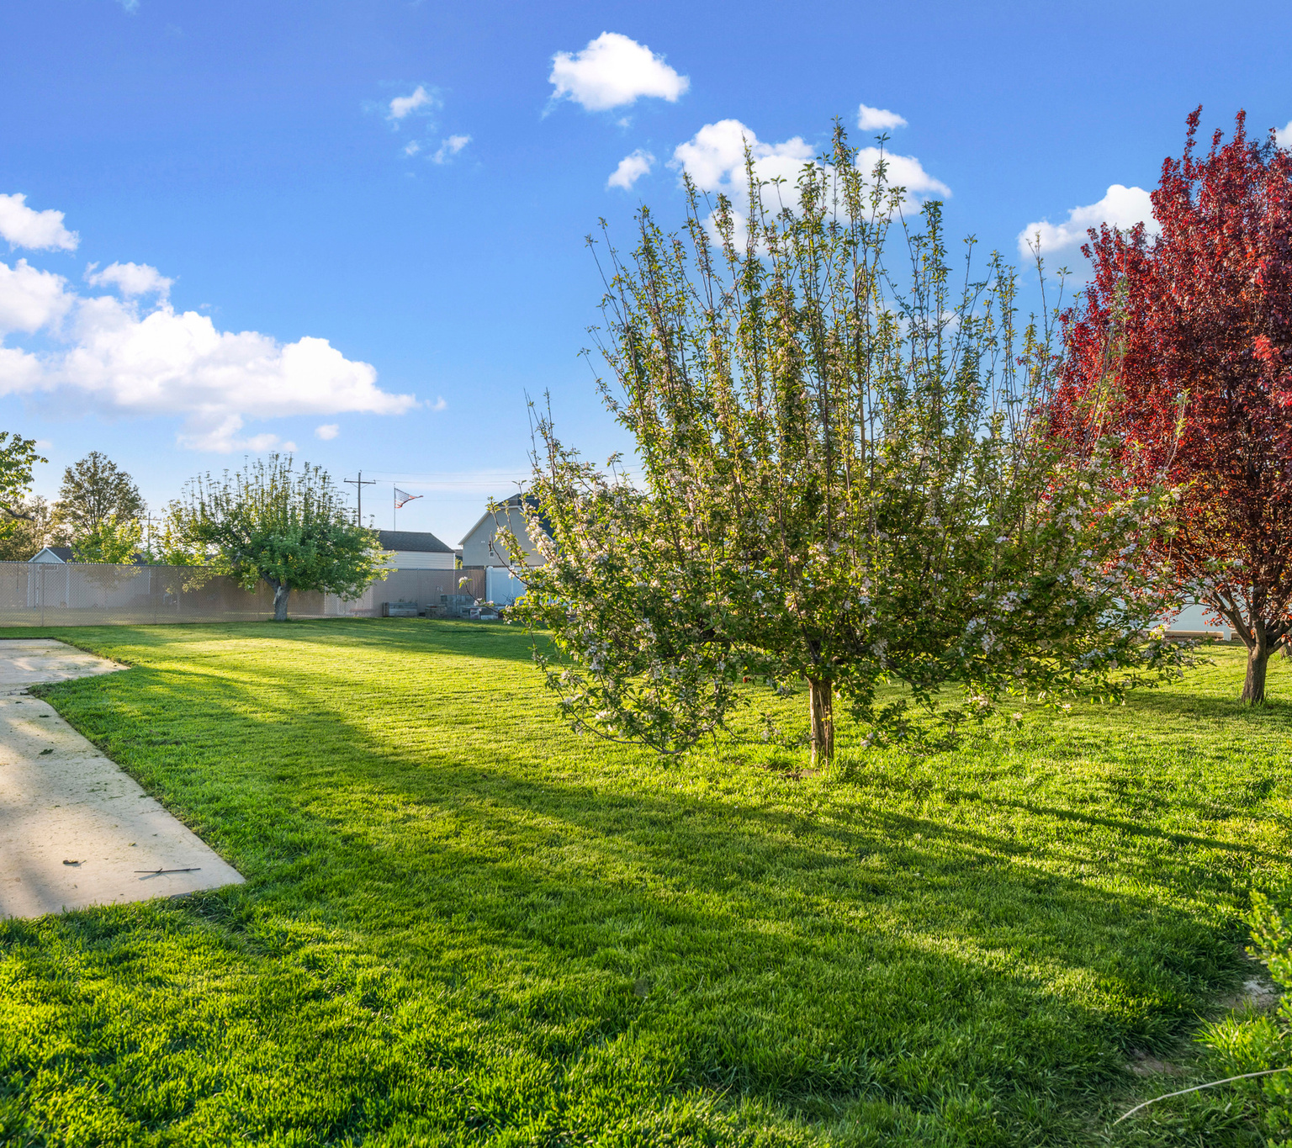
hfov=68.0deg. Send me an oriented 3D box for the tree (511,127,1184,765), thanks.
[{"bbox_3d":[1.240,-0.890,6.600,4.500,4.400,4.200,0,-1,0],"label":"tree"}]

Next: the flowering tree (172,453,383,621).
[{"bbox_3d":[-12.500,-1.270,32.800,7.000,5.800,6.700,0,-1,0],"label":"flowering tree"}]

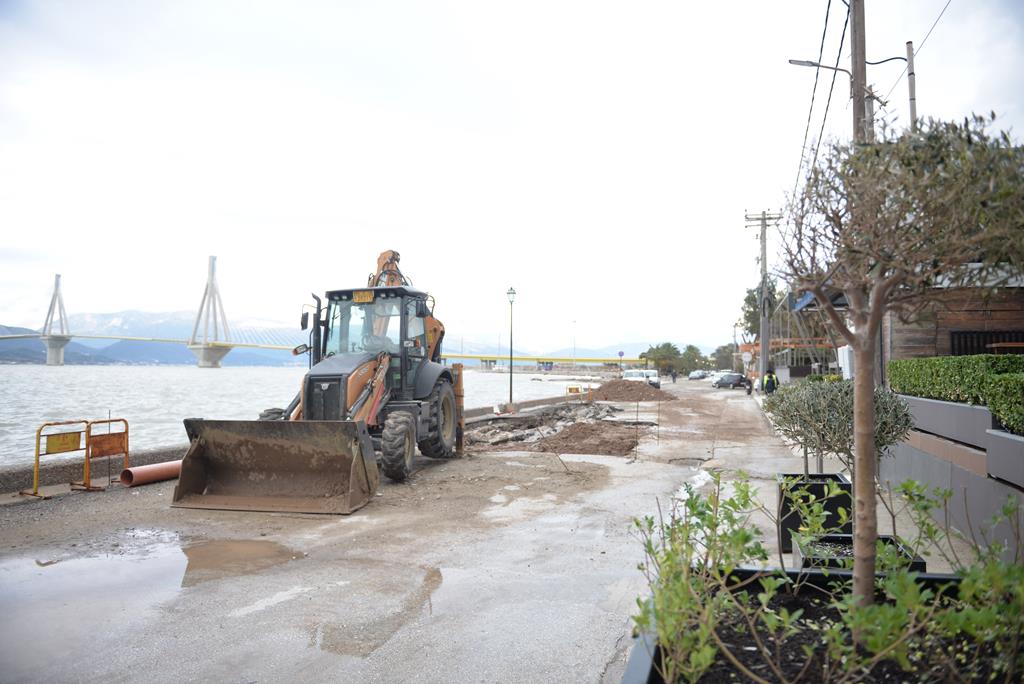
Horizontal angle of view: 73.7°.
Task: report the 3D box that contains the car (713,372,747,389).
[{"bbox_3d":[20.568,3.701,64.000,1.720,1.460,4.050,1,-2,-18],"label":"car"}]

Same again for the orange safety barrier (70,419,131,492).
[{"bbox_3d":[-5.613,1.543,9.540,0.520,0.930,0.740,0,-2,13],"label":"orange safety barrier"}]

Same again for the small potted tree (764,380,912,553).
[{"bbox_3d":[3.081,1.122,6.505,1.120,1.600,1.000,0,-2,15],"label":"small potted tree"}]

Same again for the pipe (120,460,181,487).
[{"bbox_3d":[-4.772,1.922,10.576,0.255,0.255,2.500,0,-2,24],"label":"pipe"}]

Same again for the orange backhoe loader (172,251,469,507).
[{"bbox_3d":[-2.511,0.153,10.948,2.320,3.900,5.750,0,-2,8],"label":"orange backhoe loader"}]

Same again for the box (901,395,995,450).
[{"bbox_3d":[4.942,0.827,7.545,0.460,0.380,3.188,0,-2,16],"label":"box"}]

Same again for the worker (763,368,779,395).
[{"bbox_3d":[9.454,1.849,24.967,0.580,1.760,0.420,0,-2,18],"label":"worker"}]

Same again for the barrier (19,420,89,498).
[{"bbox_3d":[-6.005,1.519,9.138,0.580,0.940,0.800,0,-2,16],"label":"barrier"}]

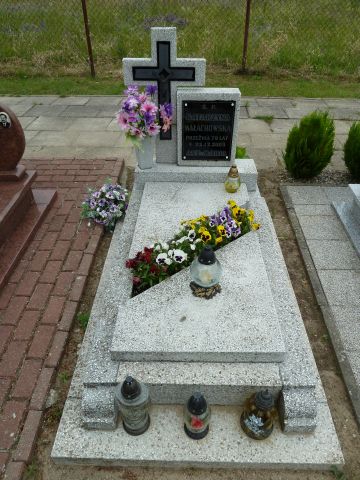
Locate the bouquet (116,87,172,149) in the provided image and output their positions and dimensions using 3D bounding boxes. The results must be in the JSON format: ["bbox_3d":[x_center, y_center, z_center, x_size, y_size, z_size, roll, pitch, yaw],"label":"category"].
[{"bbox_3d":[-0.217,-0.750,2.129,0.340,0.370,0.300,1,41,1],"label":"bouquet"}]

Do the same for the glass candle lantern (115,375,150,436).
[{"bbox_3d":[-0.178,0.619,1.332,0.121,0.346,0.121,1,41,1],"label":"glass candle lantern"}]

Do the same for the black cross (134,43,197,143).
[{"bbox_3d":[-0.097,-0.893,2.146,0.373,0.587,0.022,1,41,1],"label":"black cross"}]

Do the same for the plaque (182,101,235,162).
[{"bbox_3d":[0.179,-0.701,2.255,0.331,0.396,0.020,1,39,1],"label":"plaque"}]

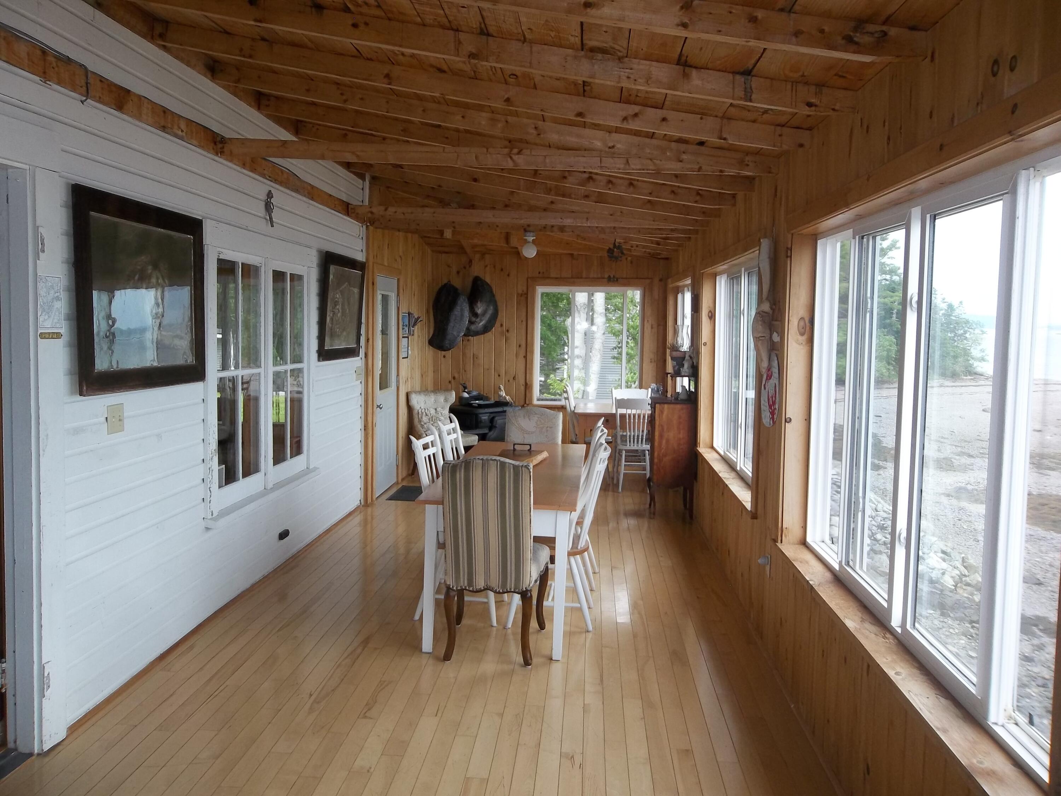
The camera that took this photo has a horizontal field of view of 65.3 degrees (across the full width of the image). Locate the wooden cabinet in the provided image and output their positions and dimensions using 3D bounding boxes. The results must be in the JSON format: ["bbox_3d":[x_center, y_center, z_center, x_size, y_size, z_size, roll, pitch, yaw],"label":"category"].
[{"bbox_3d":[1.189,0.506,7.034,0.370,0.980,0.450,1,5,4],"label":"wooden cabinet"}]

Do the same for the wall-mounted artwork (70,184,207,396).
[{"bbox_3d":[-1.697,-0.446,3.662,0.040,0.820,1.040,1,5,4],"label":"wall-mounted artwork"}]

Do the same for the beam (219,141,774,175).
[{"bbox_3d":[-0.208,-1.225,4.213,2.854,0.095,0.045,4,5,6],"label":"beam"}]

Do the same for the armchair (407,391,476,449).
[{"bbox_3d":[-0.934,0.380,8.666,0.590,0.880,0.630,-3,6,-38],"label":"armchair"}]

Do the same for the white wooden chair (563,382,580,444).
[{"bbox_3d":[0.575,0.360,8.515,0.500,0.990,0.430,1,5,4],"label":"white wooden chair"}]

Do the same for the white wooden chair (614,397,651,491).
[{"bbox_3d":[1.024,0.440,8.147,0.420,0.910,0.490,1,5,4],"label":"white wooden chair"}]

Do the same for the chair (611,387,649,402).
[{"bbox_3d":[1.101,0.365,9.000,0.420,0.910,0.480,1,5,4],"label":"chair"}]

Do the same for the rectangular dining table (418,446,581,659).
[{"bbox_3d":[-0.086,0.787,4.967,0.780,0.750,2.050,1,5,5],"label":"rectangular dining table"}]

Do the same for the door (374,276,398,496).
[{"bbox_3d":[-1.375,-0.129,7.879,0.050,2.020,0.810,1,5,4],"label":"door"}]

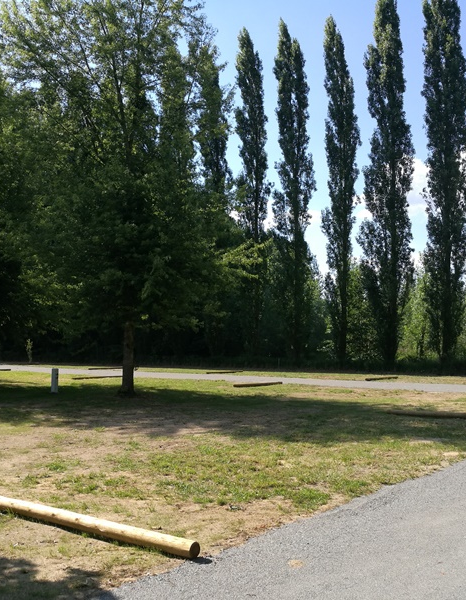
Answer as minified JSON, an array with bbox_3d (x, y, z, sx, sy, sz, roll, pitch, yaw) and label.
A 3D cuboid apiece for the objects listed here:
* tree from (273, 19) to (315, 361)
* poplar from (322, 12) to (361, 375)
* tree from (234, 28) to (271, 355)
[{"bbox_3d":[4.846,-8.537,49.175,3.309,28.452,3.309,0,-5,6],"label":"tree"},{"bbox_3d":[8.068,-8.171,46.837,2.852,27.336,2.852,-1,-5,10],"label":"poplar"},{"bbox_3d":[1.612,-8.563,51.585,3.141,28.902,3.141,0,-5,2],"label":"tree"}]

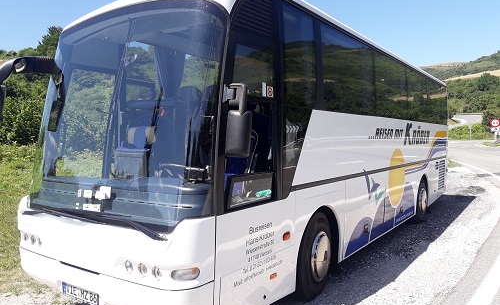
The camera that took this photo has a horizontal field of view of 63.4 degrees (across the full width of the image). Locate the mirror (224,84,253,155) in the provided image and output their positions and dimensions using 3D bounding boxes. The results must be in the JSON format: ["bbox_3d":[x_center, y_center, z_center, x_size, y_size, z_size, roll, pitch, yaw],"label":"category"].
[{"bbox_3d":[-0.095,-0.243,3.246,0.200,0.560,0.130,1,2,35],"label":"mirror"}]

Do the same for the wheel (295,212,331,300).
[{"bbox_3d":[0.680,1.201,4.815,0.300,1.000,1.000,1,2,35],"label":"wheel"}]

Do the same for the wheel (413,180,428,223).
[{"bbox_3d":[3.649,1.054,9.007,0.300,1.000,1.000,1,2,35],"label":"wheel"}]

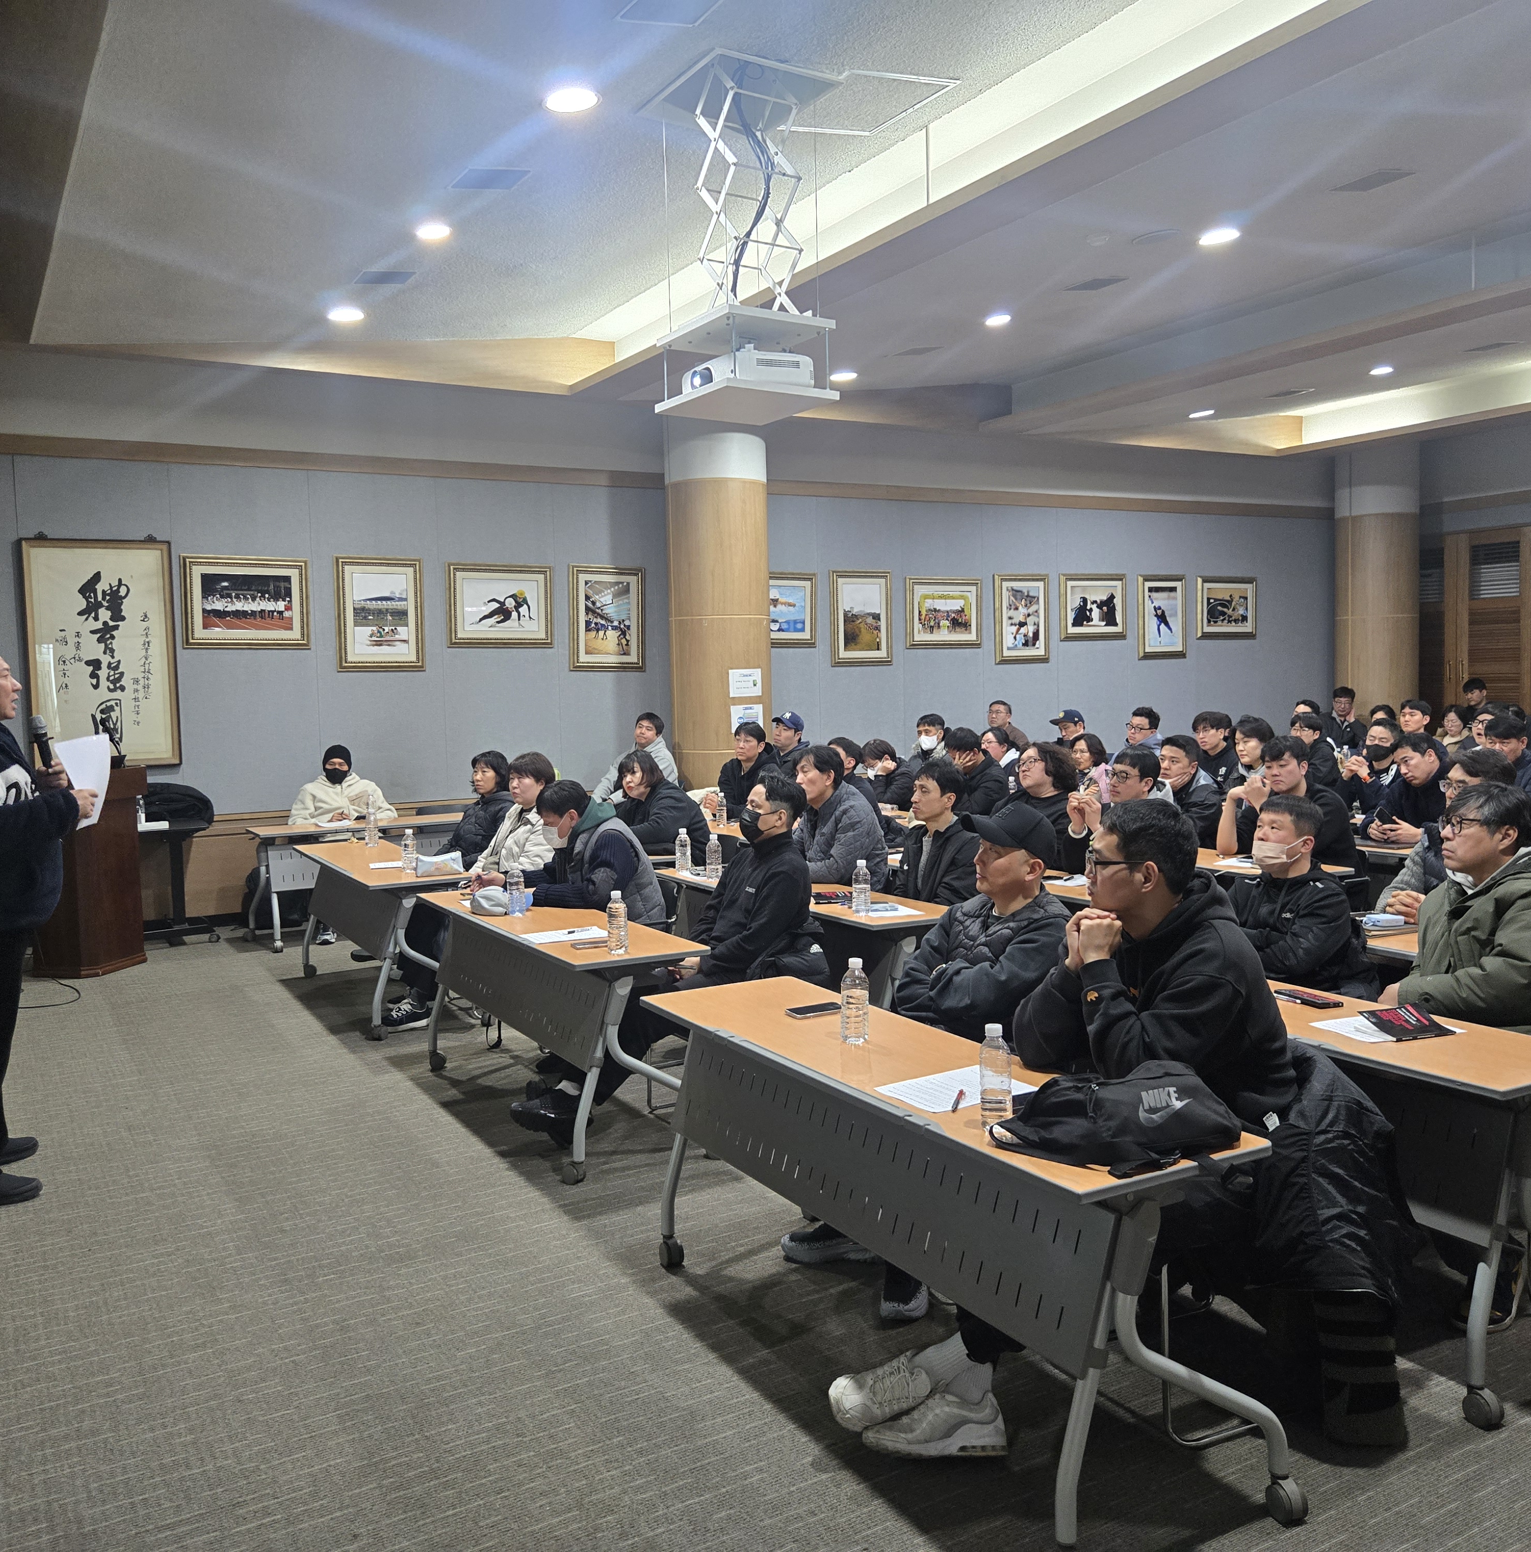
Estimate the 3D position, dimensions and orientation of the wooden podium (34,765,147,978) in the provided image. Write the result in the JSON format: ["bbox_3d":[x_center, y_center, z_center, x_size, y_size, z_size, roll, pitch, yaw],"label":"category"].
[{"bbox_3d":[-3.963,0.544,8.044,0.430,1.190,0.550,0,4,18],"label":"wooden podium"}]

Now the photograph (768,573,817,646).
[{"bbox_3d":[0.061,-1.369,11.386,0.815,0.615,0.045,-4,5,-29],"label":"photograph"}]

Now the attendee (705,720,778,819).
[{"bbox_3d":[-0.115,0.333,8.923,0.850,1.350,0.540,-3,5,-31],"label":"attendee"}]

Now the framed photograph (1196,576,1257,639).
[{"bbox_3d":[4.667,-1.695,13.943,0.815,0.615,0.045,-4,5,-29],"label":"framed photograph"}]

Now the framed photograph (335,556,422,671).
[{"bbox_3d":[-2.752,-1.149,9.771,0.620,0.810,0.050,-3,5,-31],"label":"framed photograph"}]

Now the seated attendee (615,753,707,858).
[{"bbox_3d":[-0.624,0.475,7.609,0.850,1.260,0.540,-4,5,-34],"label":"seated attendee"}]

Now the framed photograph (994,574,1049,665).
[{"bbox_3d":[2.350,-1.444,12.662,0.620,0.810,0.045,-4,5,-29],"label":"framed photograph"}]

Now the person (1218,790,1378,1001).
[{"bbox_3d":[1.613,0.673,4.226,0.820,1.240,0.540,-4,5,-29],"label":"person"}]

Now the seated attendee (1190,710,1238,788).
[{"bbox_3d":[2.852,0.250,9.060,0.800,1.330,0.500,-4,5,-36],"label":"seated attendee"}]

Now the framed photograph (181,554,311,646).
[{"bbox_3d":[-3.541,-1.178,9.382,0.815,0.615,0.045,-4,5,-29],"label":"framed photograph"}]

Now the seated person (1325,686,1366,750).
[{"bbox_3d":[5.122,-0.054,12.243,0.520,1.380,0.800,2,5,40],"label":"seated person"}]

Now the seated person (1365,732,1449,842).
[{"bbox_3d":[3.248,0.436,6.945,0.850,1.280,0.520,-3,5,-31],"label":"seated person"}]

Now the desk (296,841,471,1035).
[{"bbox_3d":[-1.949,0.801,7.110,0.570,0.745,1.738,-4,5,-29],"label":"desk"}]

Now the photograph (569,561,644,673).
[{"bbox_3d":[-1.221,-1.234,10.653,0.630,0.820,0.050,-3,5,-31],"label":"photograph"}]

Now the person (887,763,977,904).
[{"bbox_3d":[0.541,0.580,5.443,0.800,1.290,0.520,-4,5,-32],"label":"person"}]

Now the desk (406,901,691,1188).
[{"bbox_3d":[-0.829,0.907,5.255,0.510,0.730,1.770,-4,5,-29],"label":"desk"}]

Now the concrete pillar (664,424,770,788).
[{"bbox_3d":[-0.375,-0.985,10.764,0.790,3.730,0.790,-1,4,0],"label":"concrete pillar"}]

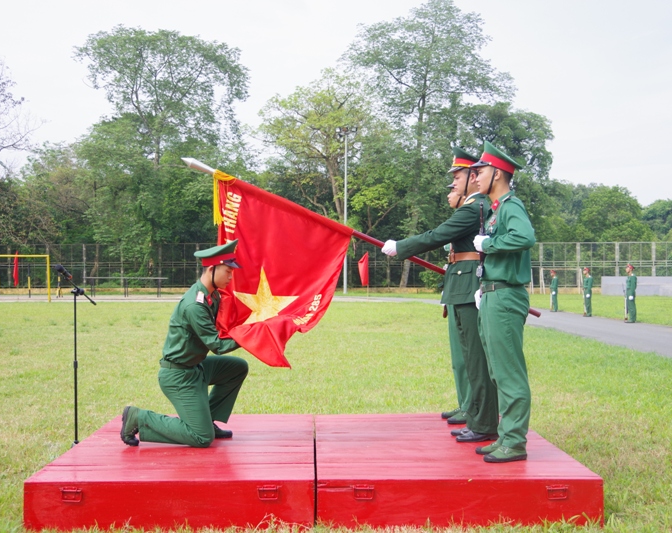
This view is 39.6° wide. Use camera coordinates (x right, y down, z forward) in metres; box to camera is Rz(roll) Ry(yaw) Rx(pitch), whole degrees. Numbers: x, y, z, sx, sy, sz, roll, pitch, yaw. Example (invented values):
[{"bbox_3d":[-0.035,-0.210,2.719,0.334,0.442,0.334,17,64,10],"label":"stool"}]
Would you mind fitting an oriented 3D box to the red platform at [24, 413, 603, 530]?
[{"bbox_3d":[-0.136,1.226,5.916,2.930,0.245,2.430,0,-1,-2],"label":"red platform"}]

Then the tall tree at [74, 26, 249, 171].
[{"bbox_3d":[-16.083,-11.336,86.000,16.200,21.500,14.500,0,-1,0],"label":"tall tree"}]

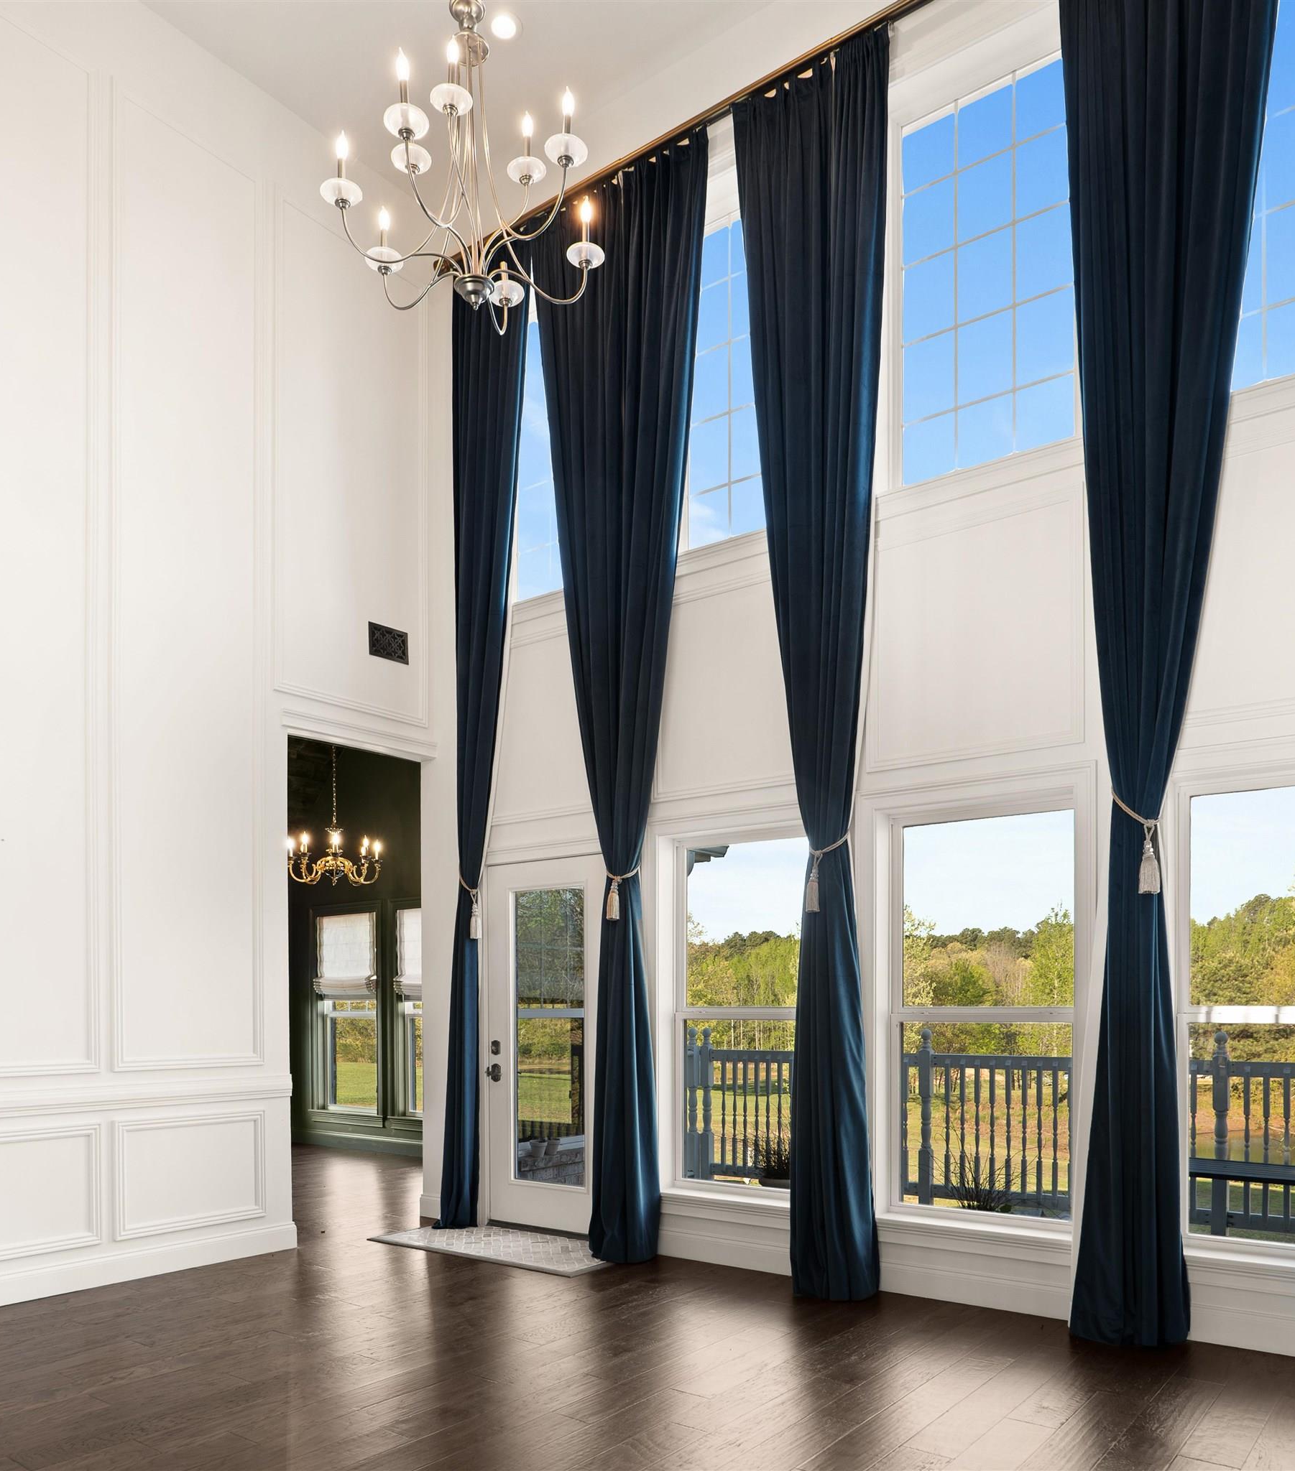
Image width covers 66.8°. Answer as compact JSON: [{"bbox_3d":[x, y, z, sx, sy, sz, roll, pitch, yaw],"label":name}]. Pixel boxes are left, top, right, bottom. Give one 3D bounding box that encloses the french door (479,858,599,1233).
[{"bbox_3d":[-0.548,1.696,5.418,0.900,2.050,0.090,-3,-6,34],"label":"french door"}]

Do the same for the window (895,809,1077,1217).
[{"bbox_3d":[1.438,1.202,4.205,0.750,1.670,0.110,-3,-6,34],"label":"window"}]

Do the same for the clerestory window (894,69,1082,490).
[{"bbox_3d":[1.510,-2.043,4.393,0.760,1.620,0.110,-3,-6,34],"label":"clerestory window"}]

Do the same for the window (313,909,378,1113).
[{"bbox_3d":[-2.502,2.289,8.085,0.800,1.670,0.120,-3,-6,34],"label":"window"}]

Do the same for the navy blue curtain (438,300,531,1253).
[{"bbox_3d":[-0.916,0.019,5.516,0.600,5.300,0.220,-3,-6,34],"label":"navy blue curtain"}]

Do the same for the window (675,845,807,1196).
[{"bbox_3d":[0.477,1.364,4.801,0.750,1.670,0.110,-3,-6,34],"label":"window"}]

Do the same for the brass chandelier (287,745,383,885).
[{"bbox_3d":[-2.132,0.542,6.700,0.660,0.970,0.660,-3,-6,34],"label":"brass chandelier"}]

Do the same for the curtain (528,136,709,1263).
[{"bbox_3d":[-0.146,-0.106,5.040,0.980,5.400,0.240,-3,-6,34],"label":"curtain"}]

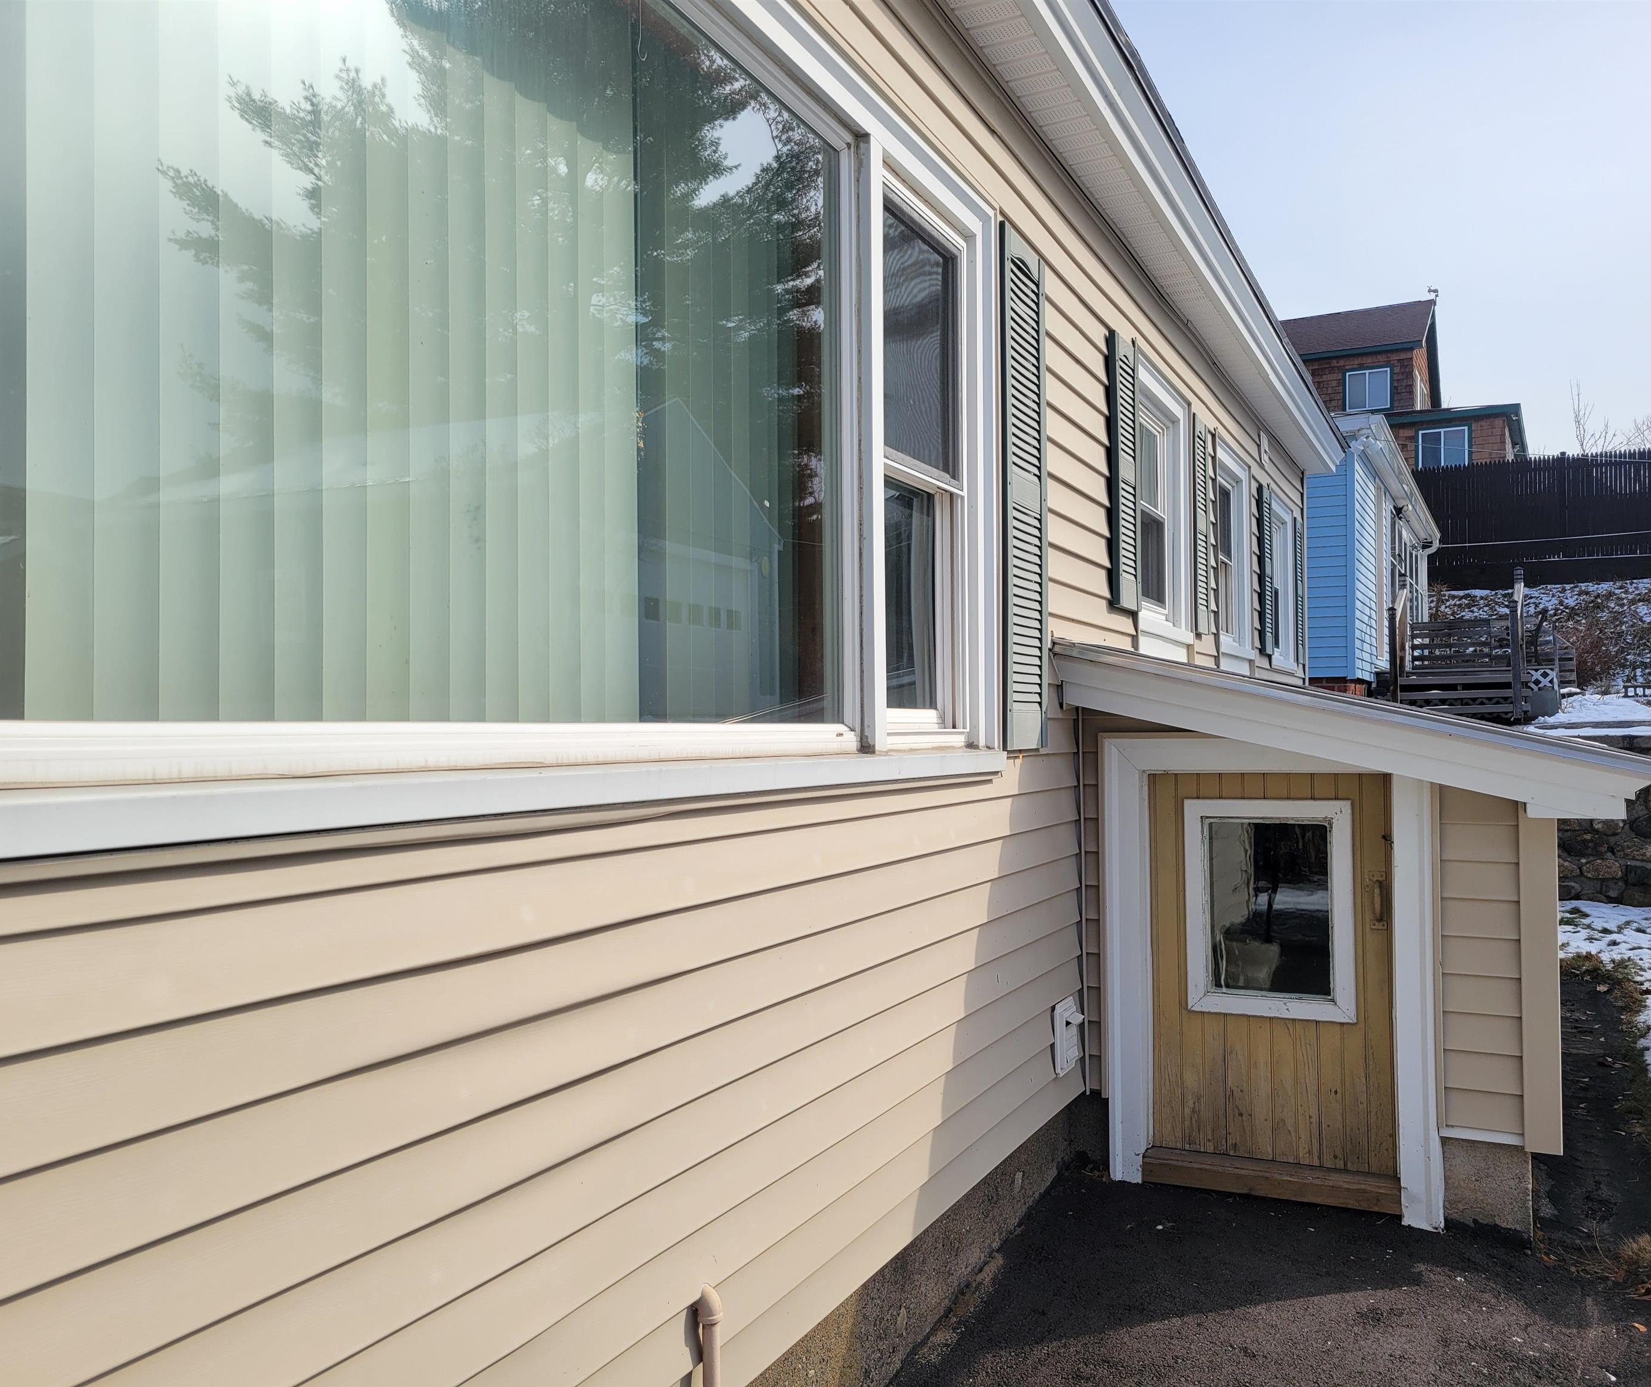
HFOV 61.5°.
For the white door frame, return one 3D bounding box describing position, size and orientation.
[{"bbox_3d":[1.378,0.865,4.340,1.000,1.450,0.120,-1,-2,26],"label":"white door frame"}]

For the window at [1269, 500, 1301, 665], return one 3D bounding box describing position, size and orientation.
[{"bbox_3d":[2.978,-0.717,9.026,0.110,1.030,1.000,-1,-2,26],"label":"window"}]

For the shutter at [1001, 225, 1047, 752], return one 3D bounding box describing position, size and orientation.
[{"bbox_3d":[0.564,-0.567,3.965,0.032,1.450,0.365,-1,-2,26],"label":"shutter"}]

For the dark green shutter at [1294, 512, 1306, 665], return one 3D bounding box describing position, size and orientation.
[{"bbox_3d":[3.273,-0.687,9.600,0.032,0.980,0.355,-1,-2,26],"label":"dark green shutter"}]

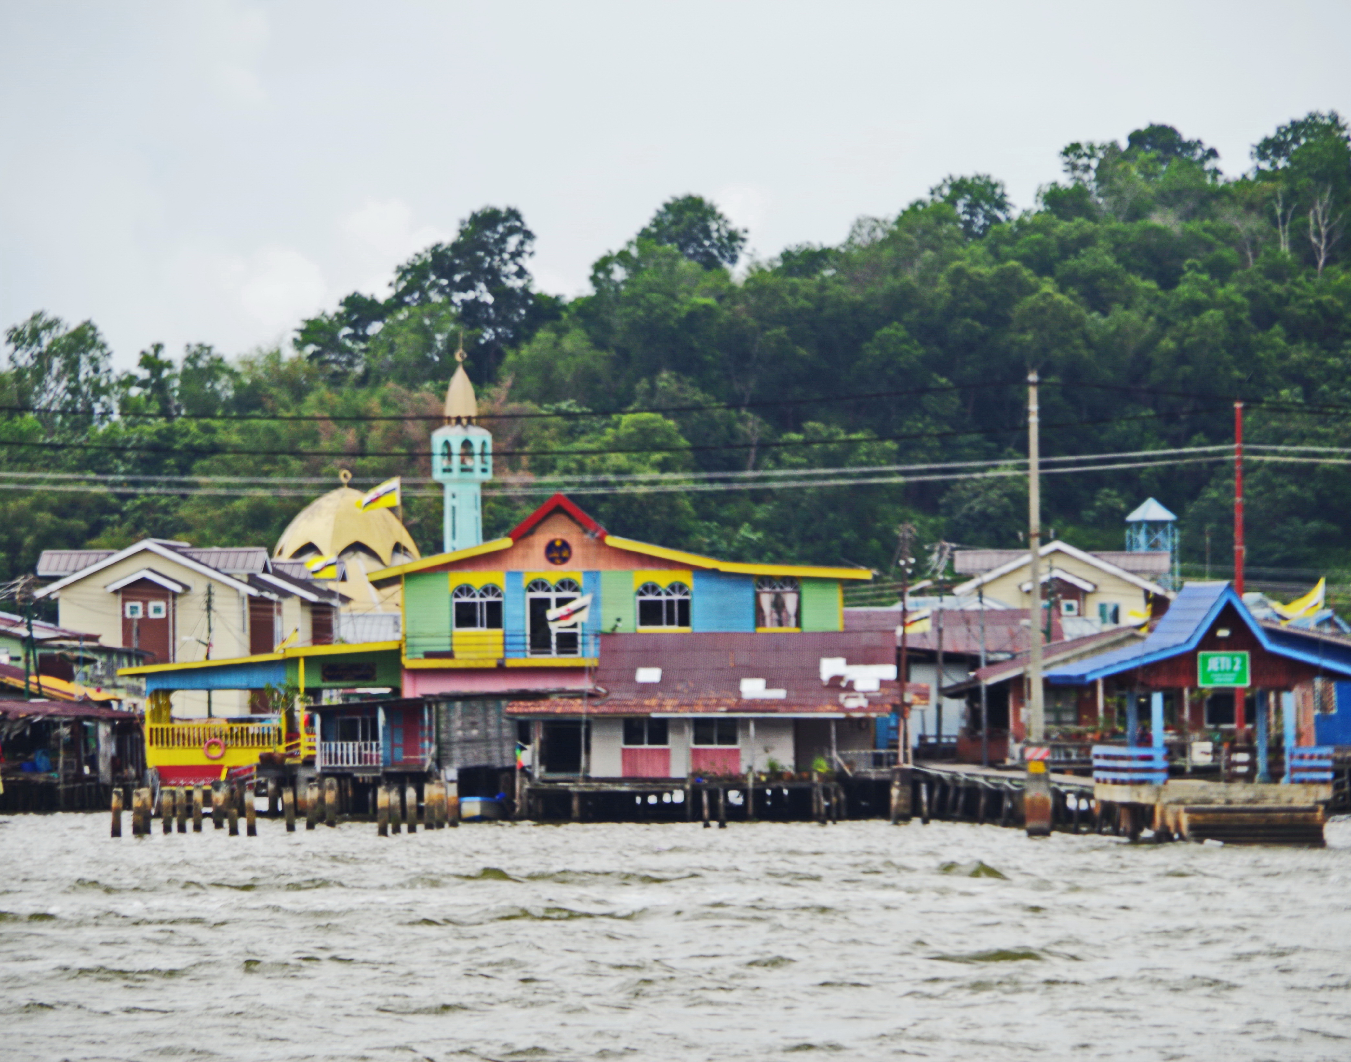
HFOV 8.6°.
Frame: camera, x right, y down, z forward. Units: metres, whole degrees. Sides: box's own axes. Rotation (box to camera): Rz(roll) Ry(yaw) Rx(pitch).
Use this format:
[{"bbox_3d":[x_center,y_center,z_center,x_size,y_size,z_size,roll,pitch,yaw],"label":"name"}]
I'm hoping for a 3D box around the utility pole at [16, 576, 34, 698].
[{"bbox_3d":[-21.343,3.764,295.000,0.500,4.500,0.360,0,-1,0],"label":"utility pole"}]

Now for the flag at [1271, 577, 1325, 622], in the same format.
[{"bbox_3d":[17.910,1.961,258.000,1.500,1.200,0.450,0,-1,0],"label":"flag"}]

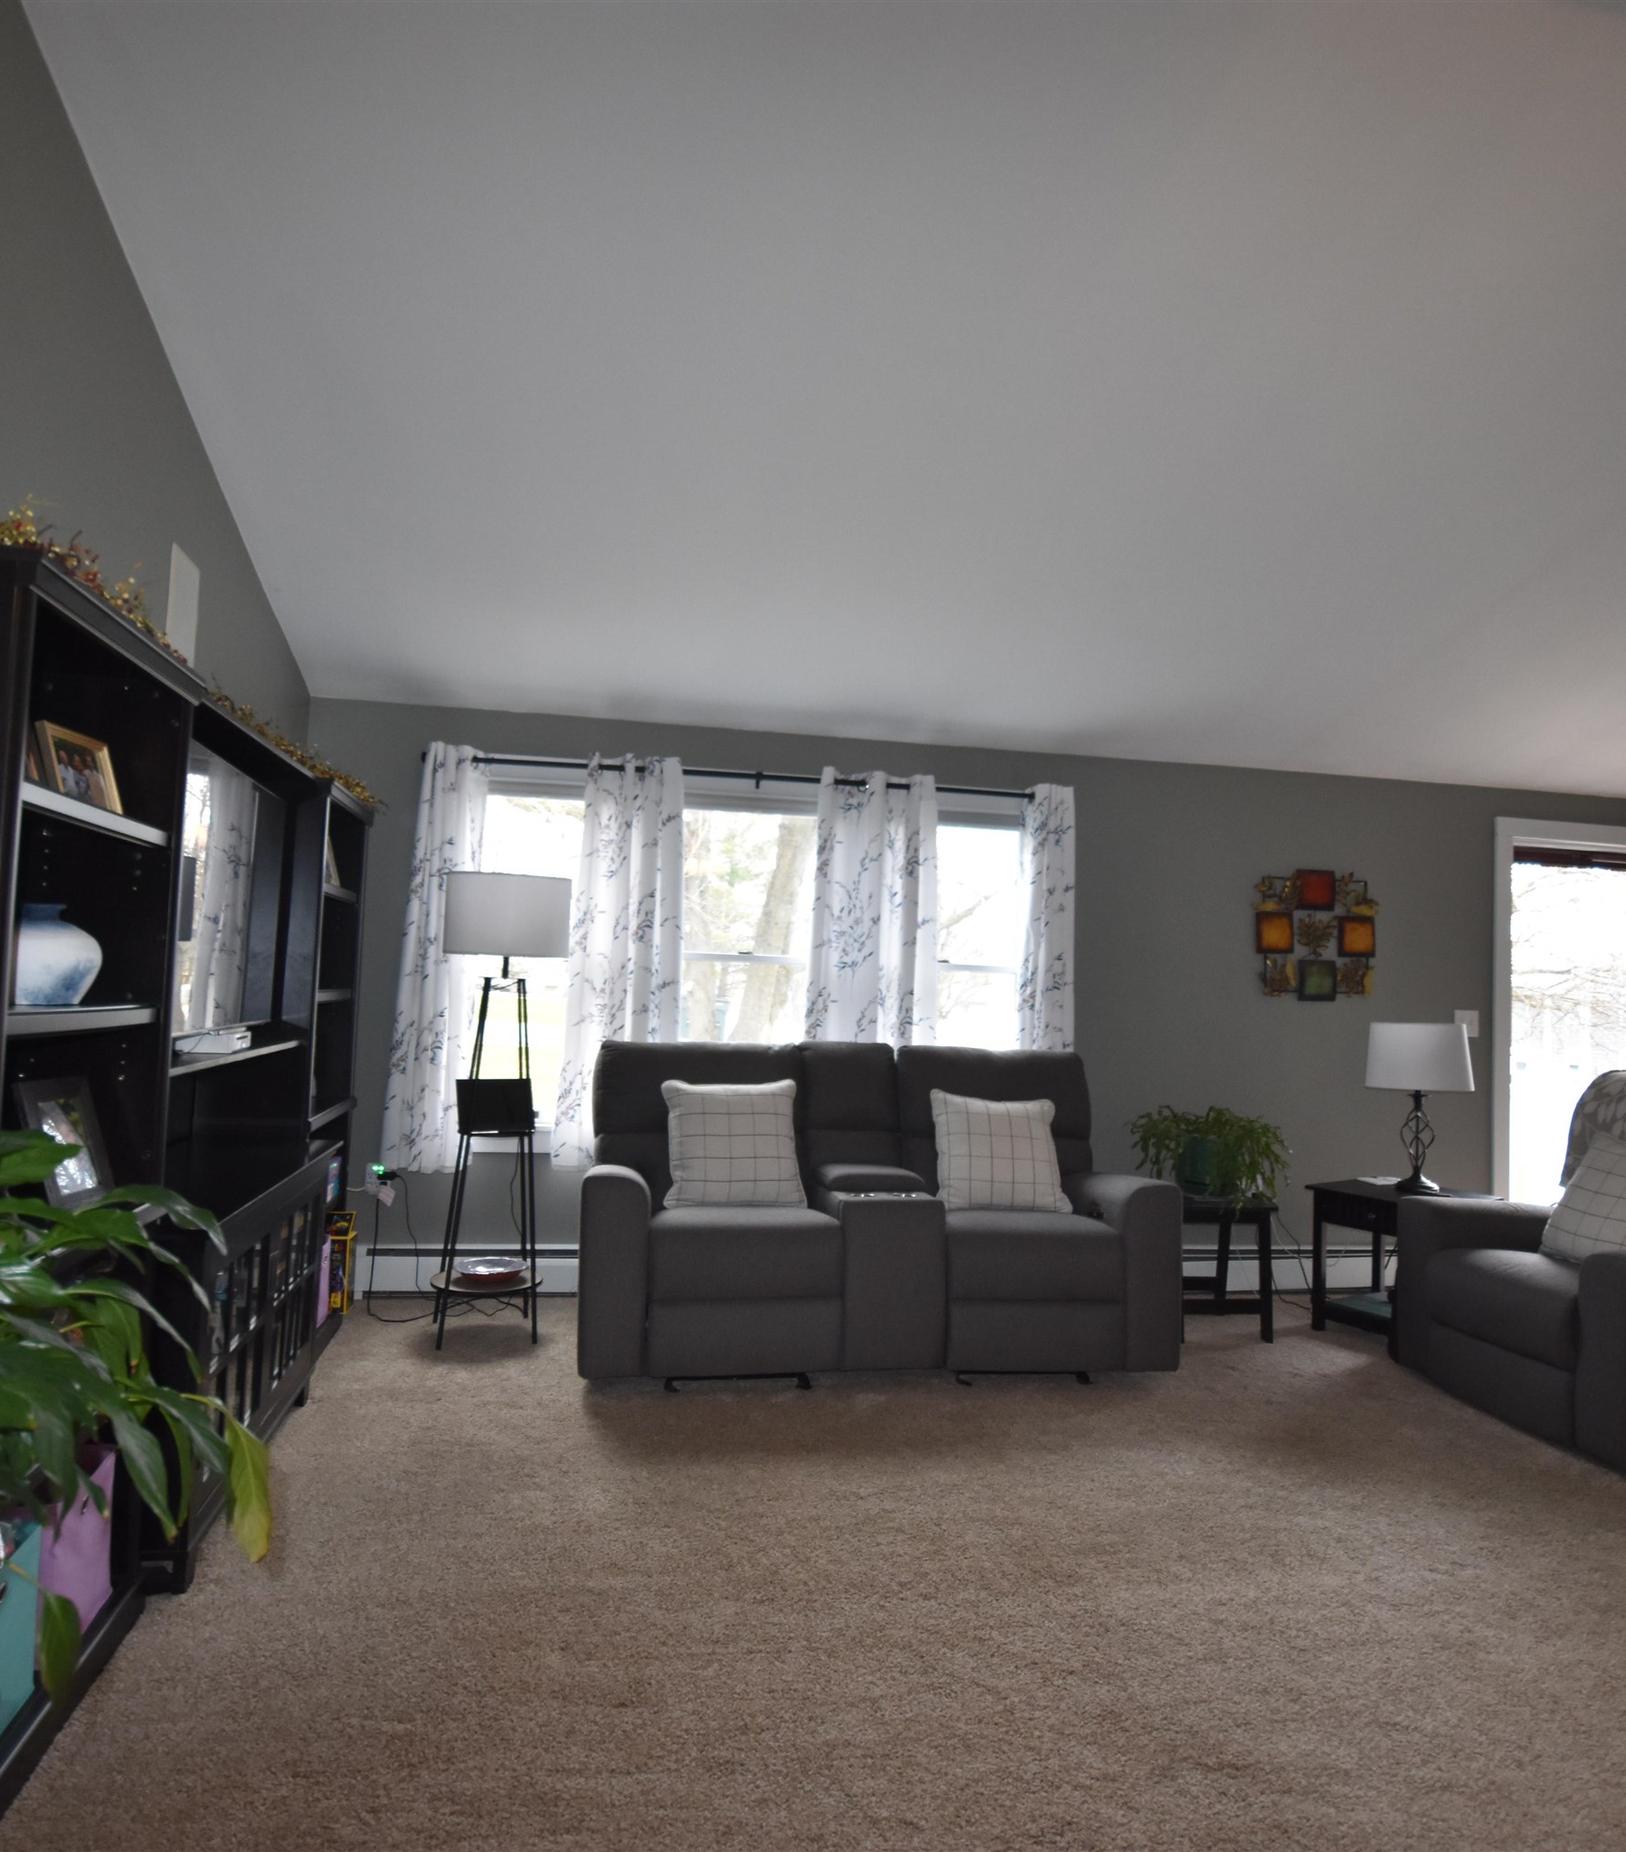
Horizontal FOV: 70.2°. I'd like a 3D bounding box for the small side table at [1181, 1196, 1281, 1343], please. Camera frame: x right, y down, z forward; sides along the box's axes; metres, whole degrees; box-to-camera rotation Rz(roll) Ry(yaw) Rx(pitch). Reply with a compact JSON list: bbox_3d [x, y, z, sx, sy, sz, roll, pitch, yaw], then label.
[{"bbox_3d":[1.496,1.293,4.433,0.400,0.500,0.400,3,-3,-11],"label":"small side table"}]

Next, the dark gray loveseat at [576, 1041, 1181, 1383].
[{"bbox_3d":[0.163,0.956,4.052,1.880,1.030,0.980,3,-3,-8],"label":"dark gray loveseat"}]

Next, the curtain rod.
[{"bbox_3d":[-0.260,-0.595,4.688,2.430,0.035,0.090,3,-3,-9],"label":"curtain rod"}]

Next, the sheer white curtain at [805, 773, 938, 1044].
[{"bbox_3d":[0.237,0.176,4.746,0.520,1.610,0.110,3,-3,-9],"label":"sheer white curtain"}]

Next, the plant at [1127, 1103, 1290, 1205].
[{"bbox_3d":[1.521,0.879,4.458,0.600,0.390,0.550,3,-3,-11],"label":"plant"}]

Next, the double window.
[{"bbox_3d":[-0.246,0.158,4.746,2.380,1.430,0.100,3,-3,-9],"label":"double window"}]

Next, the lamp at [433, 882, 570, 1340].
[{"bbox_3d":[-1.117,0.622,4.088,0.430,1.605,0.430,3,-3,-11],"label":"lamp"}]

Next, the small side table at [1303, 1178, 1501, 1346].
[{"bbox_3d":[2.251,1.296,4.424,0.450,0.550,0.550,5,-4,-43],"label":"small side table"}]

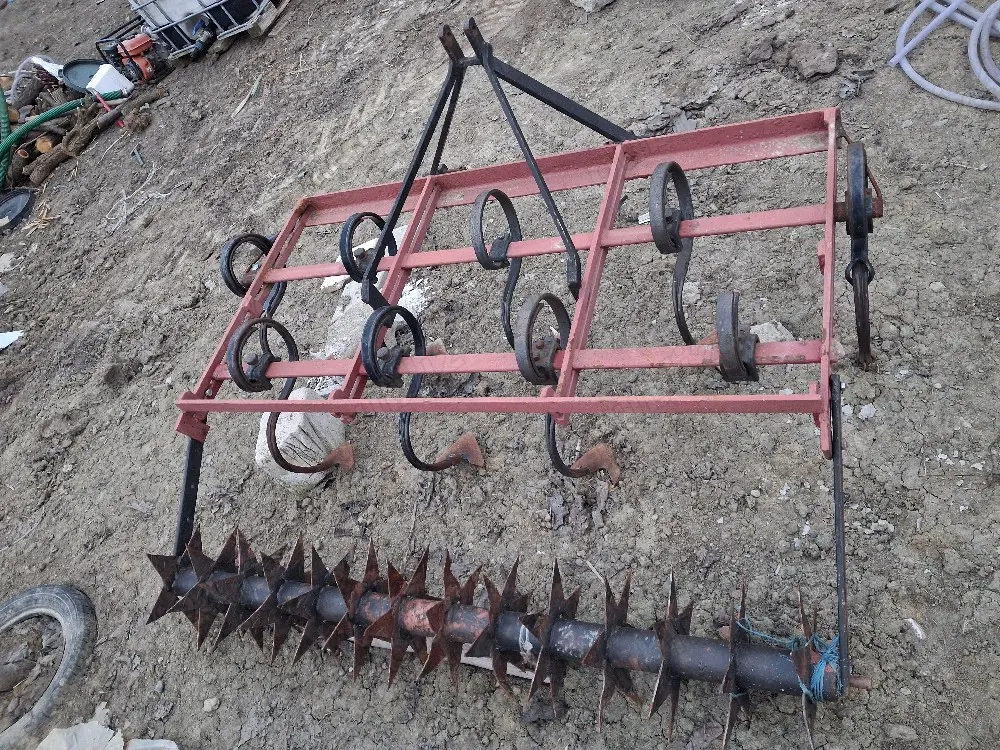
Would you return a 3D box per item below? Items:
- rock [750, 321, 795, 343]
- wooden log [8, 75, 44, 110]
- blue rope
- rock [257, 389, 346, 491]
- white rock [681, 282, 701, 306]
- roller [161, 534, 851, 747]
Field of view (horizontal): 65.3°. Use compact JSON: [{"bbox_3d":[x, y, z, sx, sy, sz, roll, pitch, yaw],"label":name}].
[{"bbox_3d":[0.686,-0.098,1.957,0.115,0.055,0.095,-3,53,29],"label":"rock"},{"bbox_3d":[-3.699,-2.202,6.080,0.170,0.170,0.300,7,59,35],"label":"wooden log"},{"bbox_3d":[0.511,0.509,1.380,0.172,0.101,0.113,-2,54,28],"label":"blue rope"},{"bbox_3d":[-0.627,0.203,2.414,0.185,0.205,0.235,-3,53,29],"label":"rock"},{"bbox_3d":[0.526,-0.223,2.162,0.066,0.042,0.072,-3,53,29],"label":"white rock"},{"bbox_3d":[-0.138,0.540,1.716,1.714,0.303,0.309,-2,54,28],"label":"roller"}]

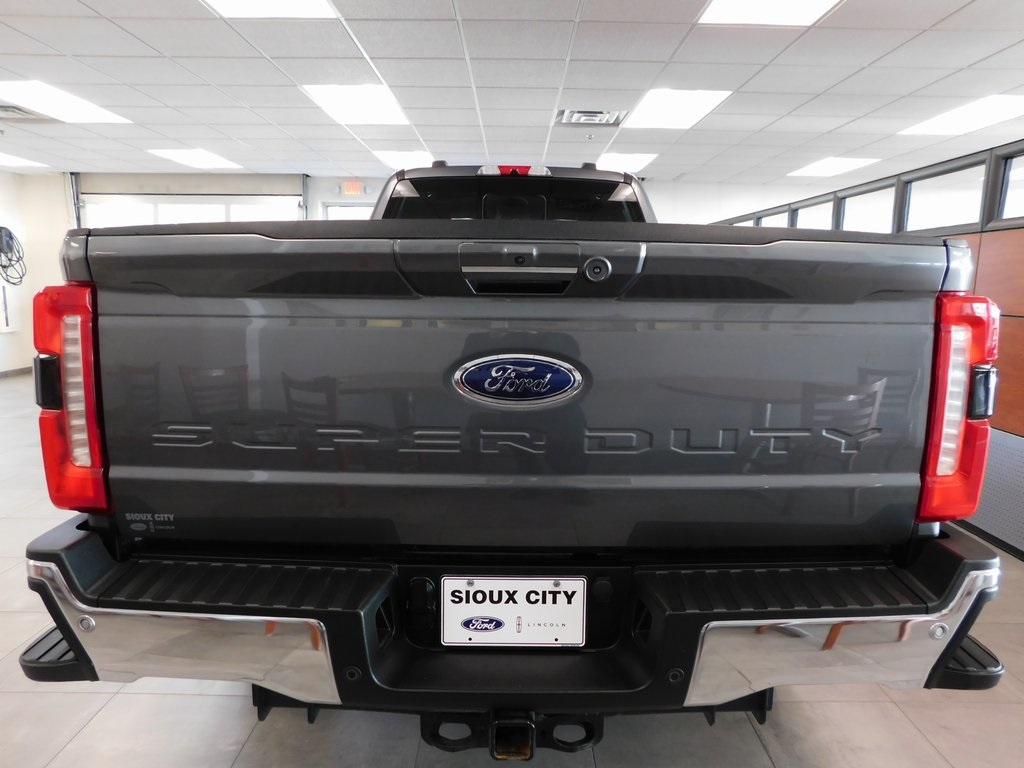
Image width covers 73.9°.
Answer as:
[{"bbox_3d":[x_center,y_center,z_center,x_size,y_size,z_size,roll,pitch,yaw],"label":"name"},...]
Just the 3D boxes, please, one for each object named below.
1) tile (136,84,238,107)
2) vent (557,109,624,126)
[{"bbox_3d":[-2.399,-2.156,5.062,0.605,0.020,0.605,1,8,0],"label":"tile"},{"bbox_3d":[0.640,-2.215,5.648,0.605,0.050,0.605,1,9,0],"label":"vent"}]

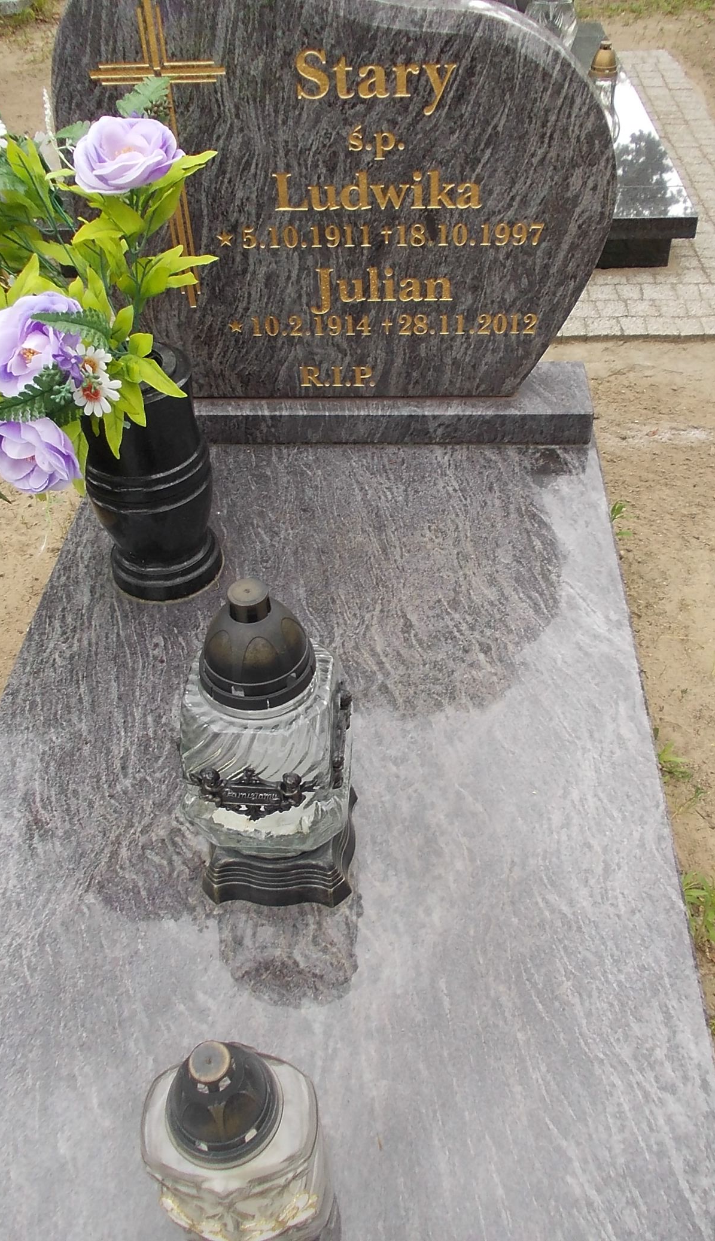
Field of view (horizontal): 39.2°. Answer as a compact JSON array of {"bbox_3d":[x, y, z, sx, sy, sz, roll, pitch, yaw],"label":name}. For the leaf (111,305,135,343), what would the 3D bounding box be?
[{"bbox_3d":[-0.272,-0.342,1.160,0.027,0.046,0.016,20,16,-18],"label":"leaf"}]

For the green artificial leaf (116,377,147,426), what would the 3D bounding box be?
[{"bbox_3d":[-0.259,-0.249,1.150,0.025,0.056,0.018,-30,24,-5],"label":"green artificial leaf"}]

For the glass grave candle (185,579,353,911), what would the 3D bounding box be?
[{"bbox_3d":[-0.087,0.110,0.980,0.166,0.385,0.166,0,44,2],"label":"glass grave candle"}]

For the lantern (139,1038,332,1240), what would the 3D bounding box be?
[{"bbox_3d":[-0.091,0.390,0.749,0.138,0.304,0.138,0,44,2],"label":"lantern"}]

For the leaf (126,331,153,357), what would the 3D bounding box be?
[{"bbox_3d":[-0.258,-0.326,1.183,0.031,0.036,0.029,0,44,2],"label":"leaf"}]

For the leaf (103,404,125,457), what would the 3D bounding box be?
[{"bbox_3d":[-0.280,-0.222,1.154,0.026,0.076,0.033,0,44,2],"label":"leaf"}]

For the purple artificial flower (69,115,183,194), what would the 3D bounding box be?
[{"bbox_3d":[-0.249,-0.504,1.090,0.118,0.060,0.100,-11,70,-8],"label":"purple artificial flower"}]

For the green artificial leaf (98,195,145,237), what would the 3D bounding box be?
[{"bbox_3d":[-0.258,-0.443,1.100,0.030,0.058,0.018,-49,14,9],"label":"green artificial leaf"}]

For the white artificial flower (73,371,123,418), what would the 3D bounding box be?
[{"bbox_3d":[-0.290,-0.253,1.120,0.055,0.053,0.022,-16,22,-12],"label":"white artificial flower"}]

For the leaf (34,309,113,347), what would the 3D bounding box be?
[{"bbox_3d":[-0.316,-0.323,1.110,0.090,0.025,0.036,18,76,-20],"label":"leaf"}]

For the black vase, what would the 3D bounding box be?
[{"bbox_3d":[-0.279,-0.195,1.348,0.167,0.323,0.167,0,44,2],"label":"black vase"}]

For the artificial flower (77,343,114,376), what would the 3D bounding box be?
[{"bbox_3d":[-0.294,-0.290,1.121,0.048,0.046,0.021,-1,12,-6],"label":"artificial flower"}]

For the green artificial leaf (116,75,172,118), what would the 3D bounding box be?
[{"bbox_3d":[-0.241,-0.589,1.131,0.059,0.048,0.027,1,21,2],"label":"green artificial leaf"}]

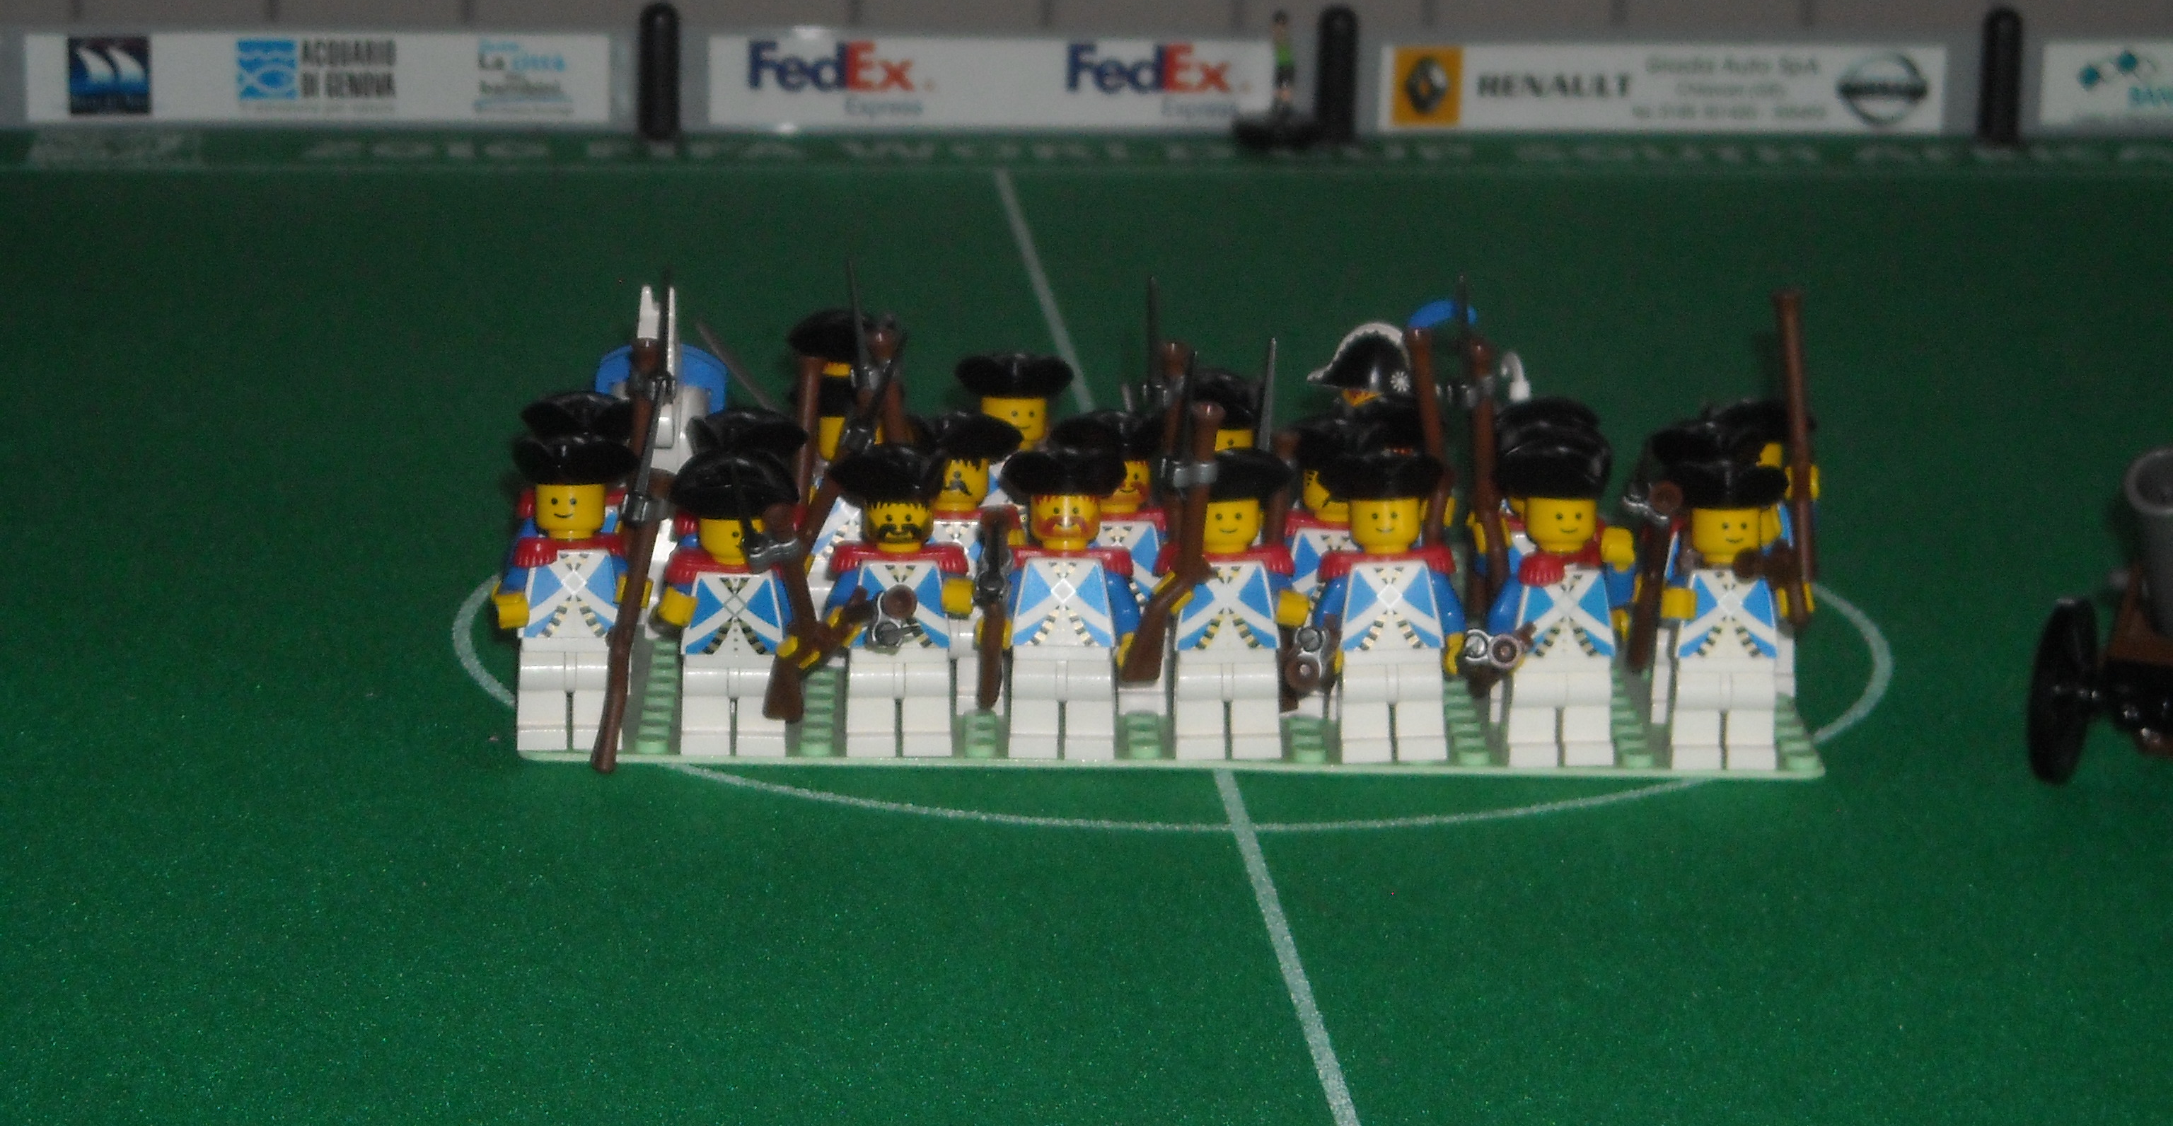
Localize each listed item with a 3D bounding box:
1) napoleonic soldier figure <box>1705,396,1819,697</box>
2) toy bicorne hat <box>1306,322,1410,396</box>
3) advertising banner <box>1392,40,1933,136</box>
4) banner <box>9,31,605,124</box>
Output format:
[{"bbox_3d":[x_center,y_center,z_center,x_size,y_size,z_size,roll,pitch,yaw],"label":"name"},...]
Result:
[{"bbox_3d":[0.101,-0.002,0.998,0.021,0.045,0.018,1,14,-1],"label":"napoleonic soldier figure"},{"bbox_3d":[0.044,-0.031,1.020,0.021,0.011,0.011,-10,18,-38],"label":"toy bicorne hat"},{"bbox_3d":[0.128,-0.105,1.461,0.127,0.020,0.003,0,14,-5],"label":"advertising banner"},{"bbox_3d":[-0.171,-0.108,1.466,0.129,0.020,0.003,0,14,-5],"label":"banner"}]

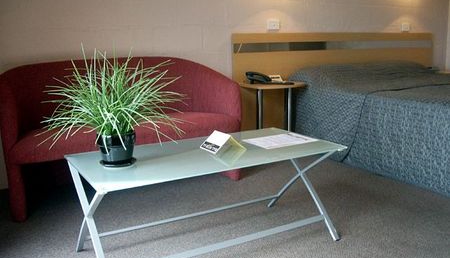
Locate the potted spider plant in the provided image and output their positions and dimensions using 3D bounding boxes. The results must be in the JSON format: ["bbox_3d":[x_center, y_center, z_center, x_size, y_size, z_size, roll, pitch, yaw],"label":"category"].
[{"bbox_3d":[-0.411,-0.085,1.700,0.522,0.439,0.491,-4,11,-13],"label":"potted spider plant"}]

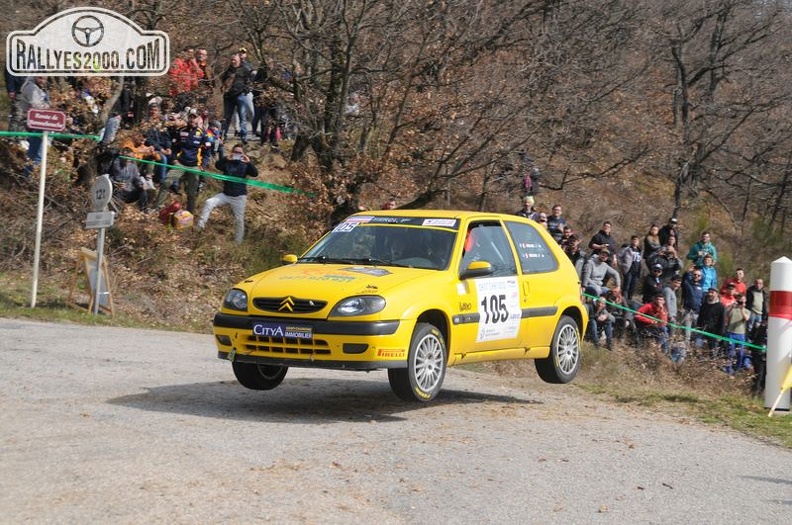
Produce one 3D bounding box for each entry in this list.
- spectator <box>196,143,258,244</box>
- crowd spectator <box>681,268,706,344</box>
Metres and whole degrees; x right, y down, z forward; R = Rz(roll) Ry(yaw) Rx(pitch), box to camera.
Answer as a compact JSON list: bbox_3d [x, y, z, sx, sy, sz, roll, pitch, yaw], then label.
[{"bbox_3d":[-2.786,-1.133,30.500,1.000,1.670,0.580,3,1,-7],"label":"spectator"},{"bbox_3d":[6.397,0.986,39.718,0.600,1.760,0.420,3,1,7],"label":"crowd spectator"}]

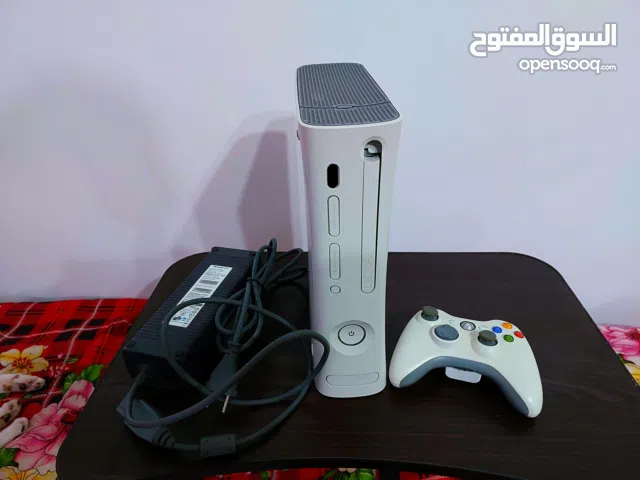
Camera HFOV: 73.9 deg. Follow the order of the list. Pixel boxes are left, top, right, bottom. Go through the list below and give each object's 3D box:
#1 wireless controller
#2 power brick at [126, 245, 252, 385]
[{"bbox_3d":[0.170,0.128,0.494,0.154,0.059,0.107,8,34,16],"label":"wireless controller"},{"bbox_3d":[-0.156,0.095,0.572,0.075,0.055,0.215,6,33,13],"label":"power brick"}]

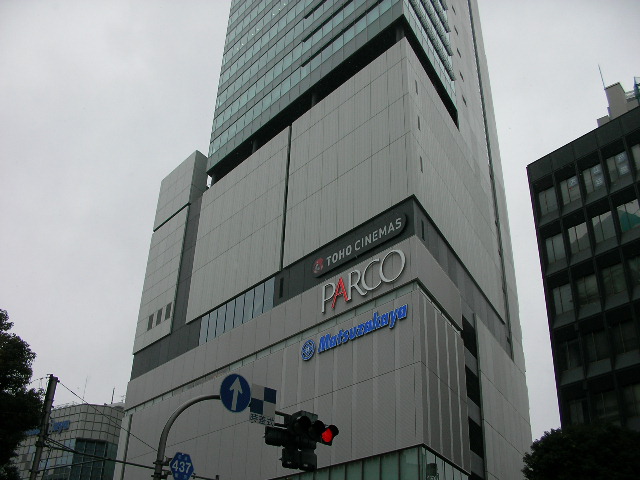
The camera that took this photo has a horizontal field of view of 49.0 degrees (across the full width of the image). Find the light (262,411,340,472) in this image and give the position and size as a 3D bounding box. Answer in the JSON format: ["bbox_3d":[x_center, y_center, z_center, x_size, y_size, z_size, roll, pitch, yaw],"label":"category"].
[{"bbox_3d":[-0.387,4.237,14.700,1.300,0.920,1.050,27,-38,-36],"label":"light"}]

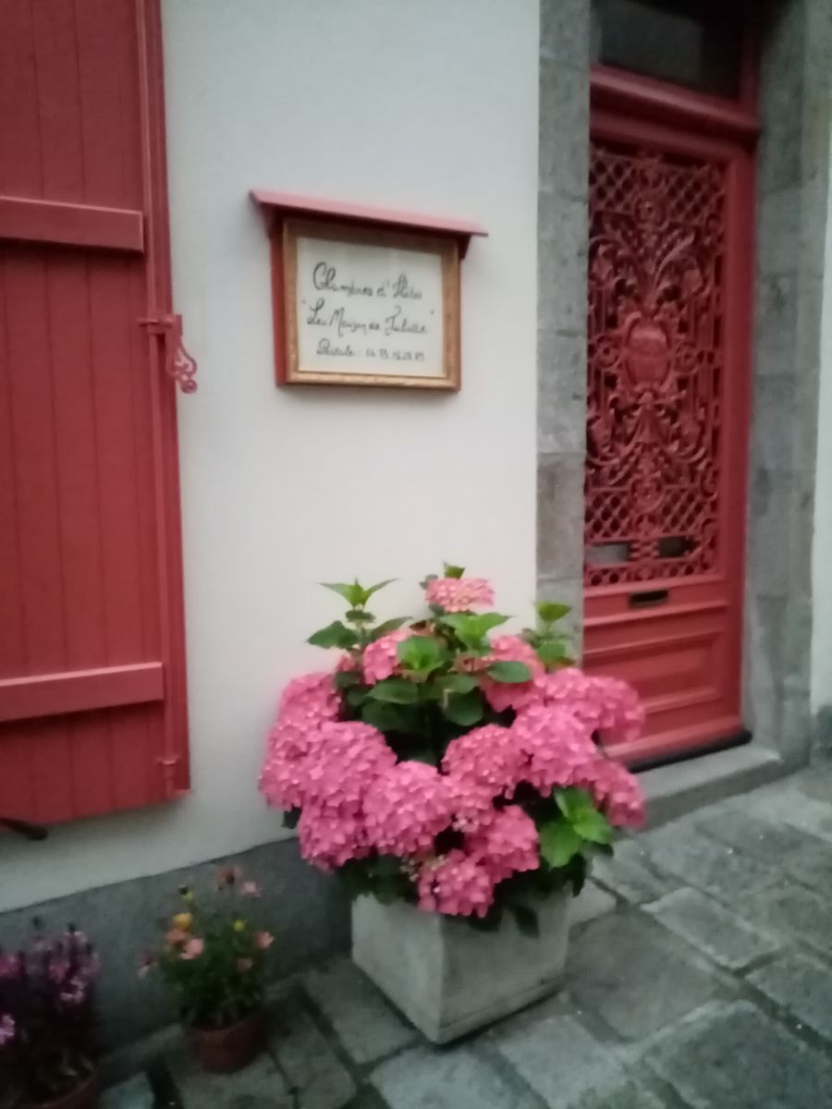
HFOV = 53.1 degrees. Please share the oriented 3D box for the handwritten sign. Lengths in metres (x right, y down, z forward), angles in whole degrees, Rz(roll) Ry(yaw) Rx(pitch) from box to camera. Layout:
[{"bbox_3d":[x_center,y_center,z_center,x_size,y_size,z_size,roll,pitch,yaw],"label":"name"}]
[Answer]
[{"bbox_3d":[-0.117,-0.624,2.131,0.490,0.394,0.066,-4,7,-29],"label":"handwritten sign"}]

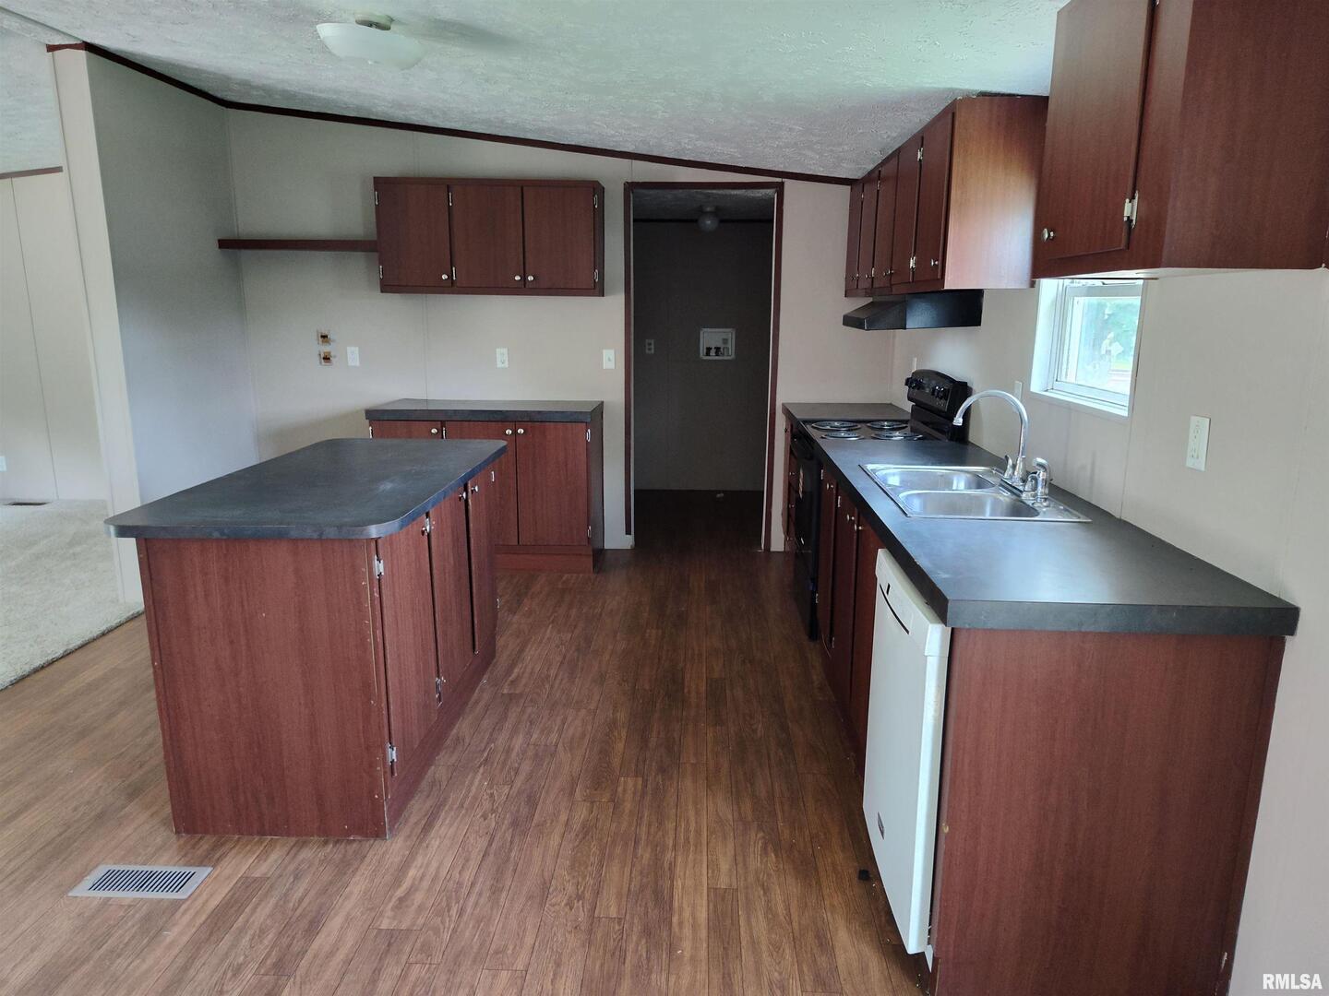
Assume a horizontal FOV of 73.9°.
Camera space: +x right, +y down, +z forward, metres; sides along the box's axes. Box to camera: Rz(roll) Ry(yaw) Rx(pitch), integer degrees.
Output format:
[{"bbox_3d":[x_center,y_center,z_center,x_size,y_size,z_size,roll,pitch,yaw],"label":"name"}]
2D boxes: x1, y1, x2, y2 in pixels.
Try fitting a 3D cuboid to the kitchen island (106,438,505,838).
[{"bbox_3d":[-1.085,0.351,3.159,0.798,0.897,1.575,1,12,2],"label":"kitchen island"}]

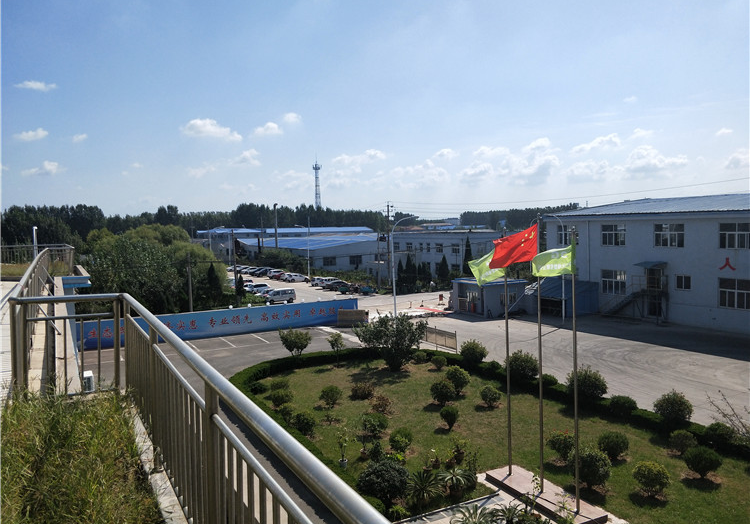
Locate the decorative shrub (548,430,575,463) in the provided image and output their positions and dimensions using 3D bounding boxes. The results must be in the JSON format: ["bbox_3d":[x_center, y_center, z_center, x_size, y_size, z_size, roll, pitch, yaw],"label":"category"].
[{"bbox_3d":[7.323,7.197,21.146,1.080,1.100,1.080,-1,4,0],"label":"decorative shrub"}]

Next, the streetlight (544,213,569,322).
[{"bbox_3d":[16.015,0.639,47.828,2.050,9.697,0.300,-3,4,-25],"label":"streetlight"}]

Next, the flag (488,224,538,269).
[{"bbox_3d":[4.550,-0.510,17.800,1.650,1.500,0.400,-1,4,7],"label":"flag"}]

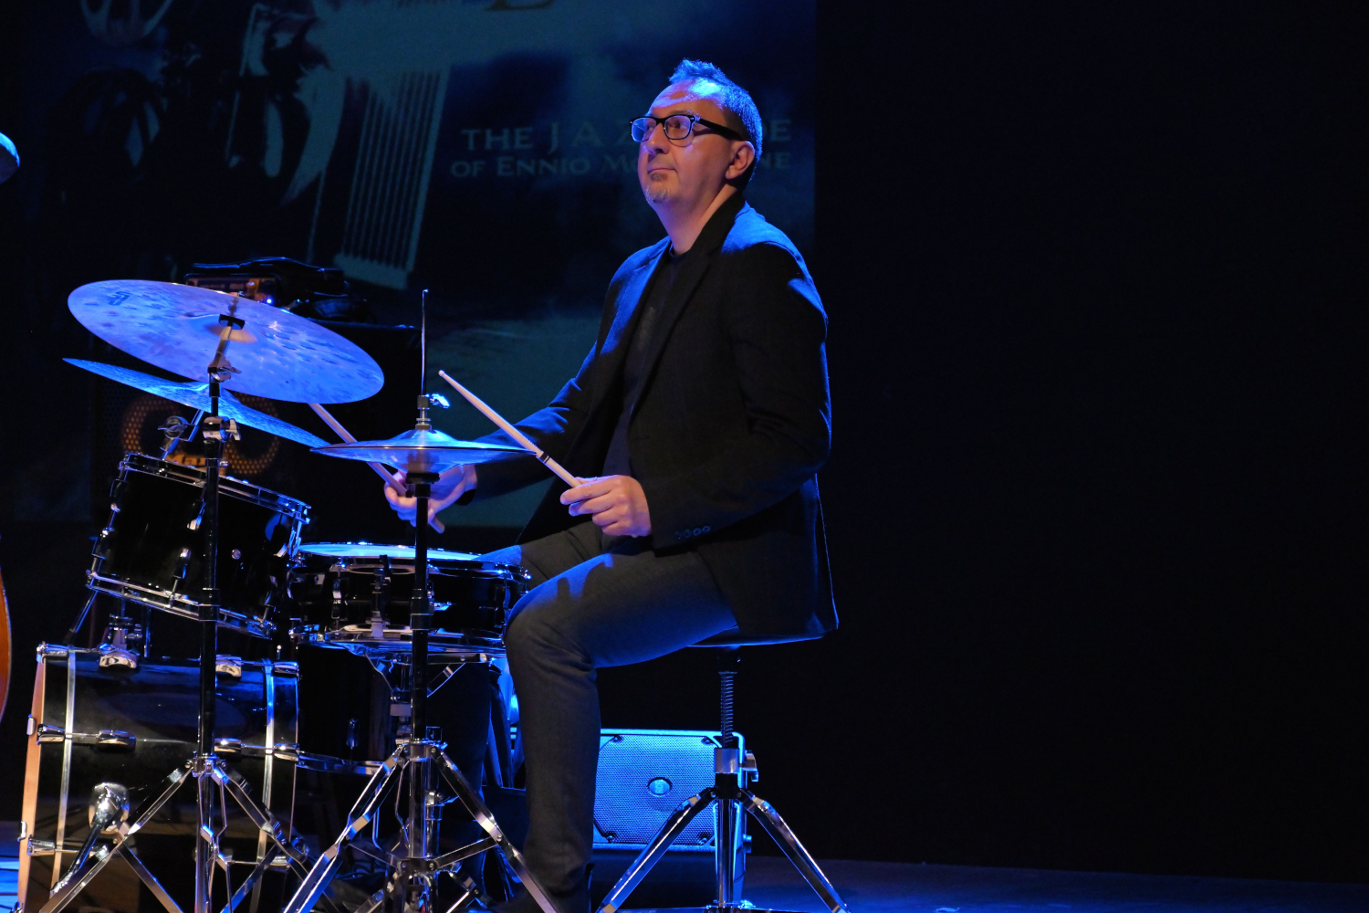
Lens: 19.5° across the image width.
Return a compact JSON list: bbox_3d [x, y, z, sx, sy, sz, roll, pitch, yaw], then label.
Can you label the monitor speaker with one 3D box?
[{"bbox_3d":[-0.043,0.640,7.120,0.305,0.305,0.350,1,-2,3],"label":"monitor speaker"}]

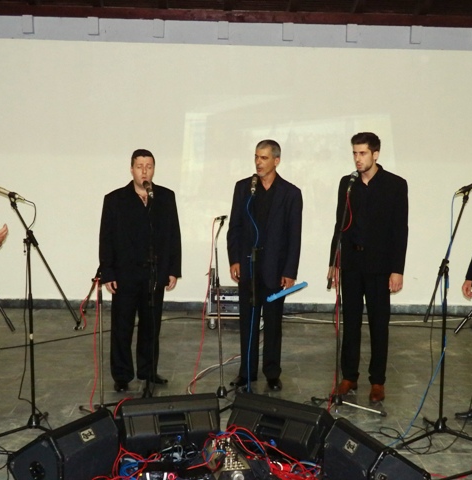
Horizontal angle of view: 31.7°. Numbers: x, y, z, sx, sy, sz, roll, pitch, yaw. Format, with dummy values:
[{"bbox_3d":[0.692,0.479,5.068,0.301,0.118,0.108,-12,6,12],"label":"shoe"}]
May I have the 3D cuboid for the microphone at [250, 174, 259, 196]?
[{"bbox_3d":[0.126,-0.372,5.680,0.050,0.050,0.190,1,37,-1],"label":"microphone"}]

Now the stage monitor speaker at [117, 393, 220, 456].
[{"bbox_3d":[-0.423,1.057,4.969,0.600,0.330,0.420,-1,7,-16],"label":"stage monitor speaker"}]

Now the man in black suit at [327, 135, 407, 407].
[{"bbox_3d":[0.950,0.185,5.909,0.550,1.860,0.370,4,8,25],"label":"man in black suit"}]

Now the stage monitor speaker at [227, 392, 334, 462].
[{"bbox_3d":[0.287,1.070,4.939,0.600,0.330,0.420,4,8,27],"label":"stage monitor speaker"}]

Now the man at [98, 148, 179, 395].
[{"bbox_3d":[-0.700,0.215,6.027,0.580,1.730,0.360,0,7,-9],"label":"man"}]

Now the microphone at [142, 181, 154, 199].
[{"bbox_3d":[-0.595,-0.344,5.660,0.050,0.050,0.190,-1,27,-13],"label":"microphone"}]

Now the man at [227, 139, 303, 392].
[{"bbox_3d":[0.215,0.188,6.050,0.570,1.800,0.360,3,7,16],"label":"man"}]

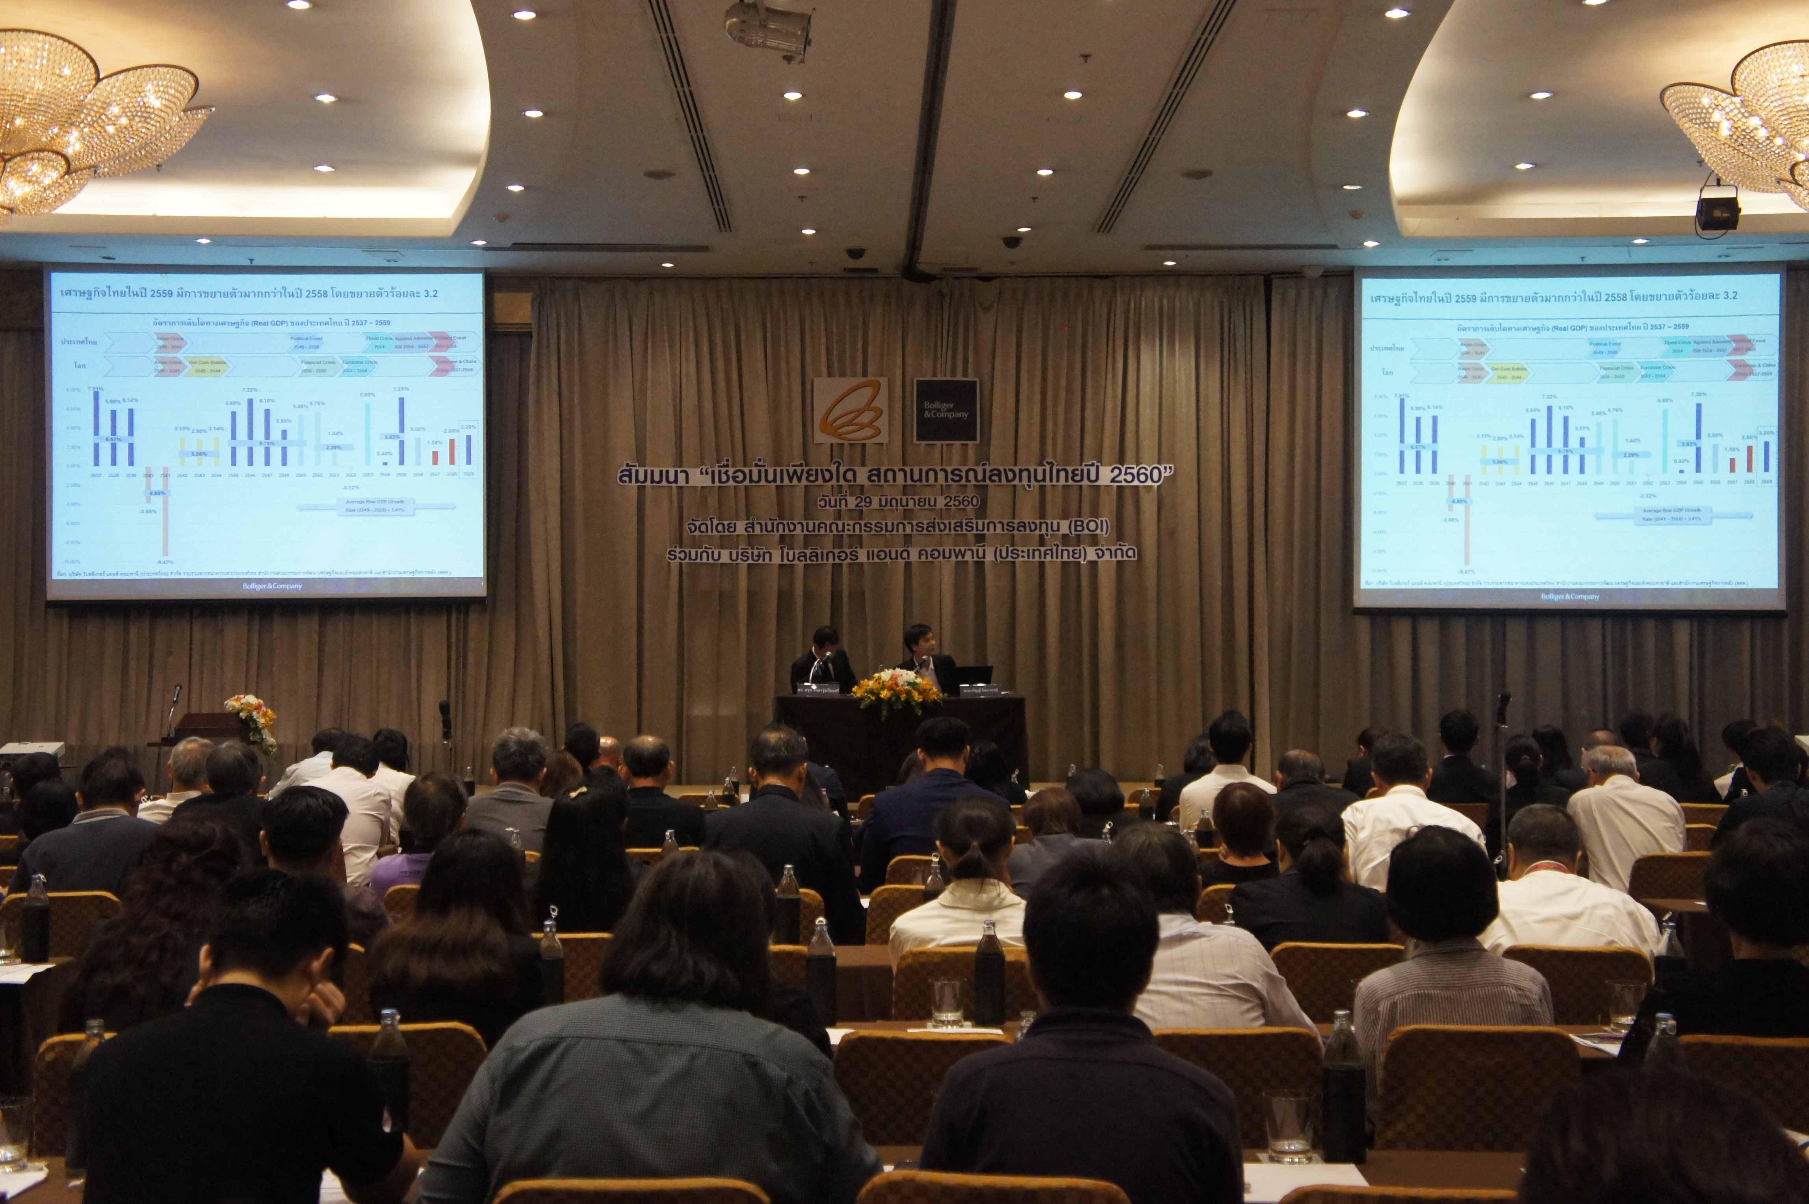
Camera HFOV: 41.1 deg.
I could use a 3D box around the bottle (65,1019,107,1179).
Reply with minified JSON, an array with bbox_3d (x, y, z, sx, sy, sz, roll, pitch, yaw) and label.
[{"bbox_3d":[-1.248,0.750,3.690,0.067,0.236,0.067,0,-2,-1],"label":"bottle"}]

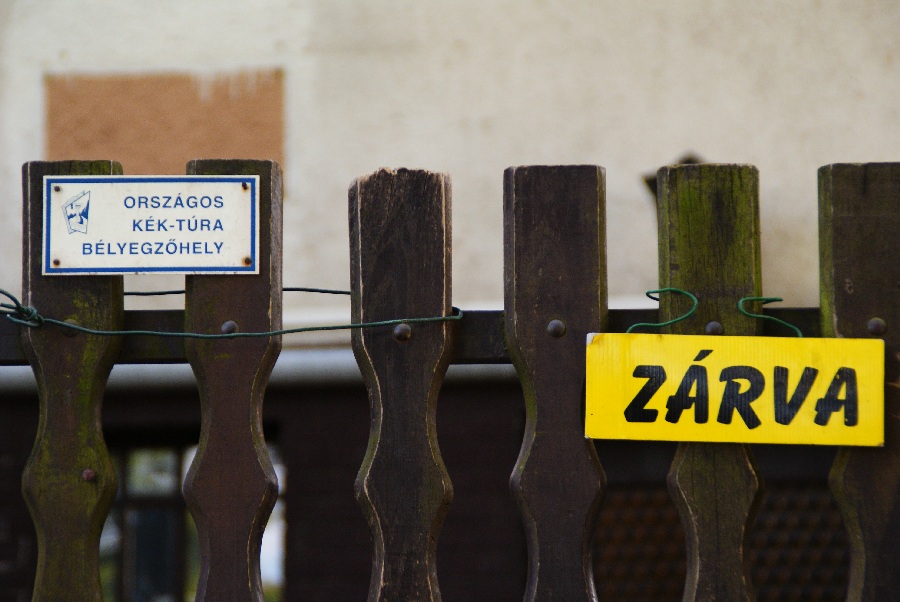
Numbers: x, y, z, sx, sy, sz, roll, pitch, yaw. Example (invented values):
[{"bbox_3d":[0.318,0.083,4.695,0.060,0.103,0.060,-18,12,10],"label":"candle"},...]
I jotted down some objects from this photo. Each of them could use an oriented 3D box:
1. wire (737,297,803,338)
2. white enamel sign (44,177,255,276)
[{"bbox_3d":[0.322,0.017,3.780,0.065,0.041,0.040,0,-3,0],"label":"wire"},{"bbox_3d":[-0.300,-0.076,3.770,0.217,0.099,0.004,0,-3,0],"label":"white enamel sign"}]

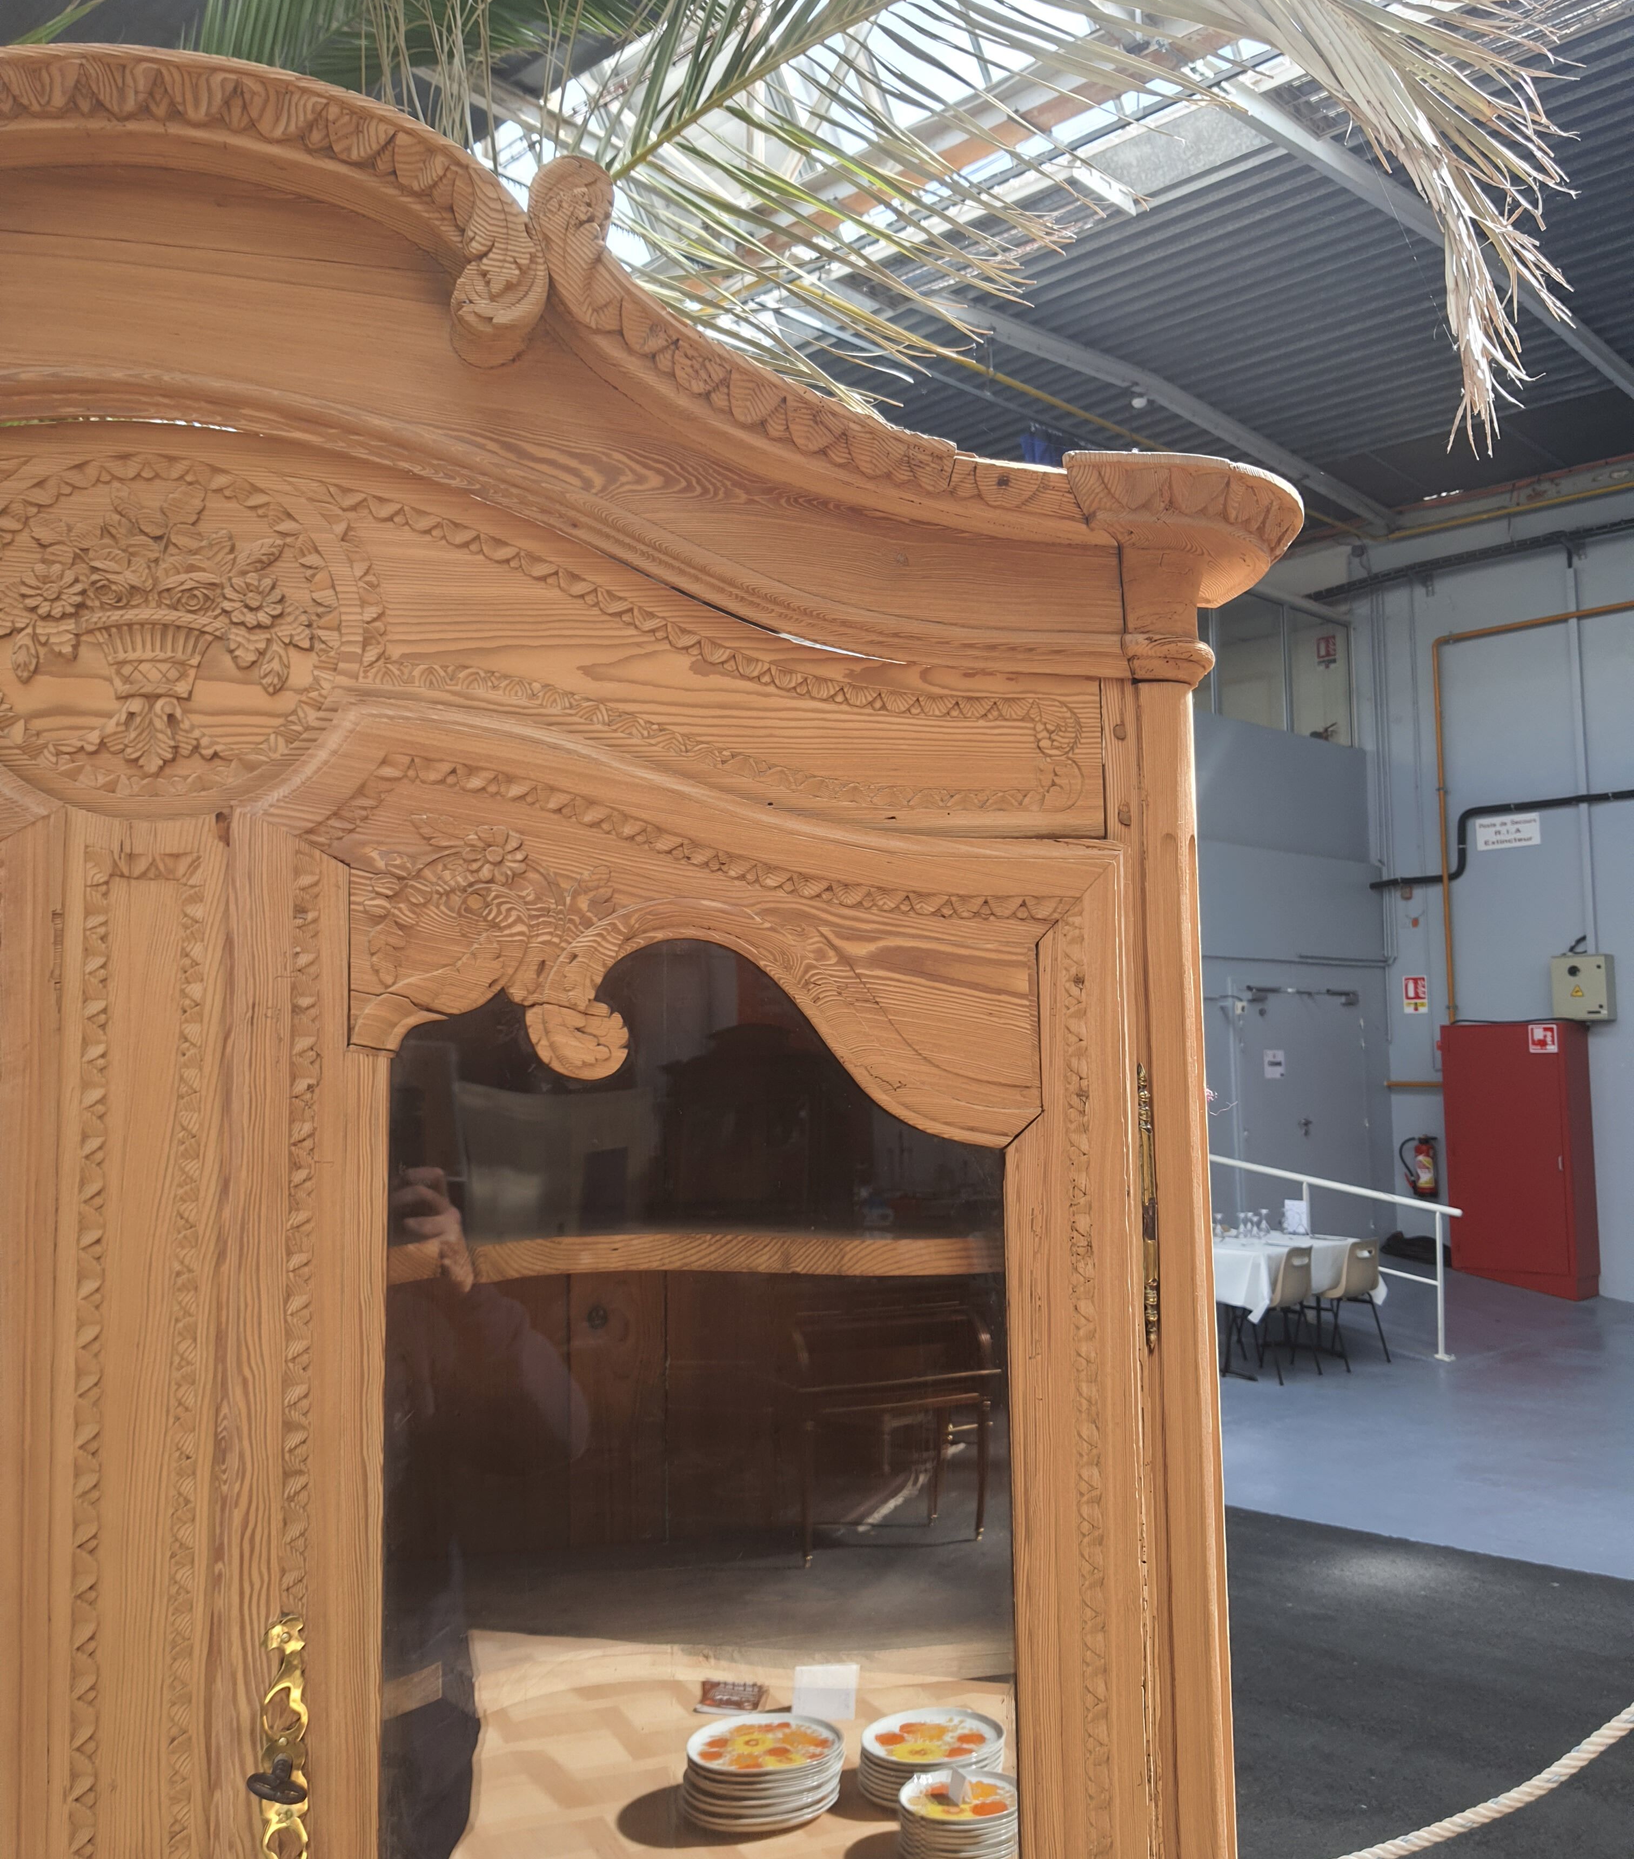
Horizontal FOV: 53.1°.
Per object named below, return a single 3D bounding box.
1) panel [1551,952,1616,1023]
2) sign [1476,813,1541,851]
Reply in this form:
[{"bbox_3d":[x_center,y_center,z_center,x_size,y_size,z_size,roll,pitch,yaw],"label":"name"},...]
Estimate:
[{"bbox_3d":[5.923,0.451,12.625,0.394,0.474,0.200,-5,-6,44],"label":"panel"},{"bbox_3d":[5.565,-0.781,13.169,0.504,0.249,0.015,-5,-6,44],"label":"sign"}]

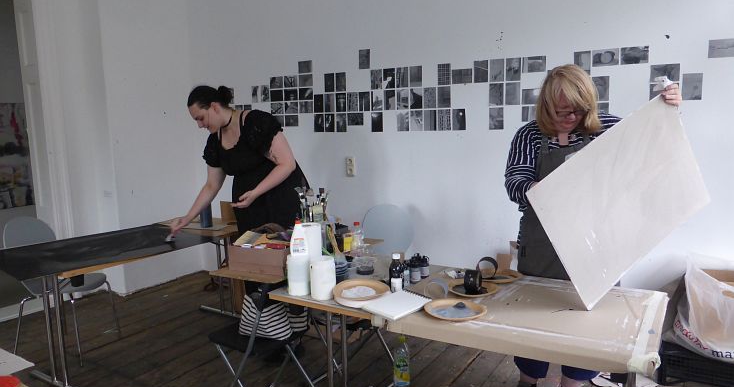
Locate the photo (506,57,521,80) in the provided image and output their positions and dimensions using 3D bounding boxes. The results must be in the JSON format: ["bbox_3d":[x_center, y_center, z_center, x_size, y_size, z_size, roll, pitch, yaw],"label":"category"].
[{"bbox_3d":[0.957,-0.806,3.320,0.099,0.146,0.006,4,9,33],"label":"photo"}]

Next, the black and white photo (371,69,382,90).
[{"bbox_3d":[0.078,-0.902,4.042,0.101,0.151,0.010,4,8,32],"label":"black and white photo"}]

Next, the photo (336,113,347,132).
[{"bbox_3d":[-0.200,-0.557,4.034,0.096,0.145,0.004,4,9,33],"label":"photo"}]

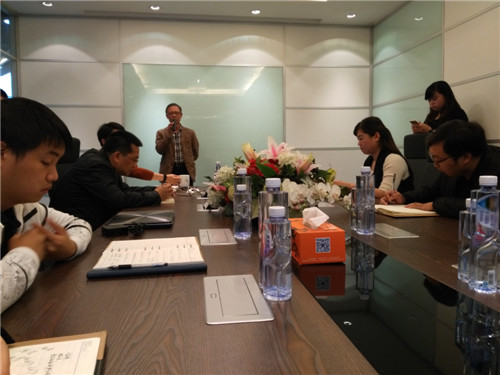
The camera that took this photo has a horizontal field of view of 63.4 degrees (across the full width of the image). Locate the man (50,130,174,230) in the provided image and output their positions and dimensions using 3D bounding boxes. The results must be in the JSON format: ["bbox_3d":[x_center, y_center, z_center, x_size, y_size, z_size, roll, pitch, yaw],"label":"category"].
[{"bbox_3d":[-0.786,0.265,2.372,0.740,1.182,0.520,-1,5,-10],"label":"man"}]

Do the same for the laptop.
[{"bbox_3d":[-0.435,0.141,1.657,0.250,0.025,0.375,-1,5,-6],"label":"laptop"}]

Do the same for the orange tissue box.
[{"bbox_3d":[0.168,0.143,1.106,0.118,0.081,0.200,-1,4,-8],"label":"orange tissue box"}]

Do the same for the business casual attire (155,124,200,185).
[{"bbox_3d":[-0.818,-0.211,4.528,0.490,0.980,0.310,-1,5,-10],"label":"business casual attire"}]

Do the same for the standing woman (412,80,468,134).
[{"bbox_3d":[1.589,-0.077,3.410,0.420,1.622,0.470,-3,5,-25],"label":"standing woman"}]

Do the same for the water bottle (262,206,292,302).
[{"bbox_3d":[0.056,0.130,0.823,0.059,0.183,0.059,-1,5,-8],"label":"water bottle"}]

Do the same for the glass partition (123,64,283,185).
[{"bbox_3d":[-0.561,-0.725,5.131,2.031,1.620,0.030,-1,5,-8],"label":"glass partition"}]

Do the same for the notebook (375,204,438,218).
[{"bbox_3d":[0.709,0.110,1.960,0.230,0.015,0.330,-1,4,-13],"label":"notebook"}]

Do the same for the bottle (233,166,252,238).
[{"bbox_3d":[-0.029,0.054,1.444,0.062,0.235,0.062,-1,5,-8],"label":"bottle"}]

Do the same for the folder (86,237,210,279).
[{"bbox_3d":[-0.277,0.190,1.136,0.275,0.020,0.335,-2,5,-13],"label":"folder"}]

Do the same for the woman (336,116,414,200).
[{"bbox_3d":[0.748,0.199,2.470,0.700,1.260,0.480,-1,4,-10],"label":"woman"}]

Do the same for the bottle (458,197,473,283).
[{"bbox_3d":[0.480,0.113,0.860,0.059,0.176,0.059,-1,4,-8],"label":"bottle"}]

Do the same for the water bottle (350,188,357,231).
[{"bbox_3d":[0.401,0.067,1.481,0.057,0.174,0.057,-1,4,-8],"label":"water bottle"}]

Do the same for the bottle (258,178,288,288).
[{"bbox_3d":[0.051,0.097,0.897,0.063,0.236,0.063,-1,5,-8],"label":"bottle"}]

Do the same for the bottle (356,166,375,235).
[{"bbox_3d":[0.403,0.046,1.398,0.064,0.229,0.064,-1,4,-8],"label":"bottle"}]

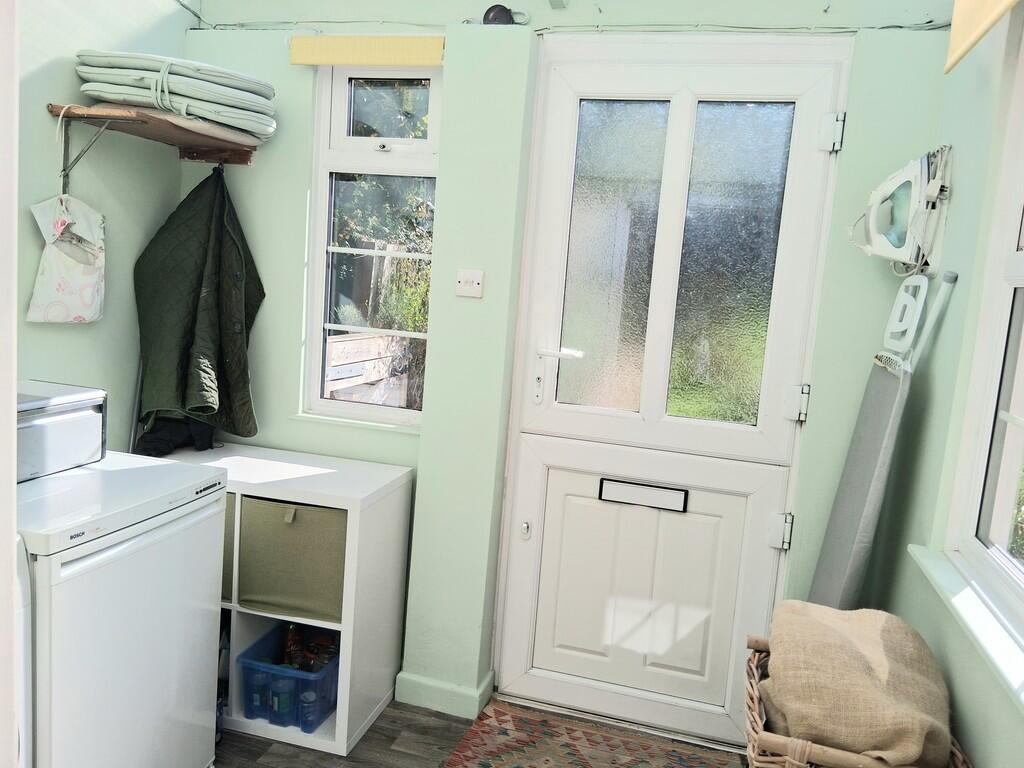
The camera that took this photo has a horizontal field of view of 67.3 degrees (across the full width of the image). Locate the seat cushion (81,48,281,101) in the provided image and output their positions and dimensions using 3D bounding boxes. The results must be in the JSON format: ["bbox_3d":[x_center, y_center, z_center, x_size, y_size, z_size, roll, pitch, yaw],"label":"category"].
[{"bbox_3d":[-0.984,-0.928,2.330,0.375,0.055,0.420,6,8,14],"label":"seat cushion"}]

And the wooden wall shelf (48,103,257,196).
[{"bbox_3d":[-1.068,-0.667,2.346,0.280,0.232,0.540,6,8,14],"label":"wooden wall shelf"}]

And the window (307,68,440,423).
[{"bbox_3d":[-0.446,-0.457,2.530,0.470,1.165,0.070,6,8,14],"label":"window"}]

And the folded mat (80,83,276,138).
[{"bbox_3d":[-0.994,-0.830,2.354,0.365,0.058,0.430,6,8,14],"label":"folded mat"}]

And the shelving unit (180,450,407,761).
[{"bbox_3d":[-0.772,0.635,2.457,0.765,0.768,0.410,6,8,12],"label":"shelving unit"}]

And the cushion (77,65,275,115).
[{"bbox_3d":[-0.989,-0.879,2.342,0.370,0.056,0.430,6,8,14],"label":"cushion"}]

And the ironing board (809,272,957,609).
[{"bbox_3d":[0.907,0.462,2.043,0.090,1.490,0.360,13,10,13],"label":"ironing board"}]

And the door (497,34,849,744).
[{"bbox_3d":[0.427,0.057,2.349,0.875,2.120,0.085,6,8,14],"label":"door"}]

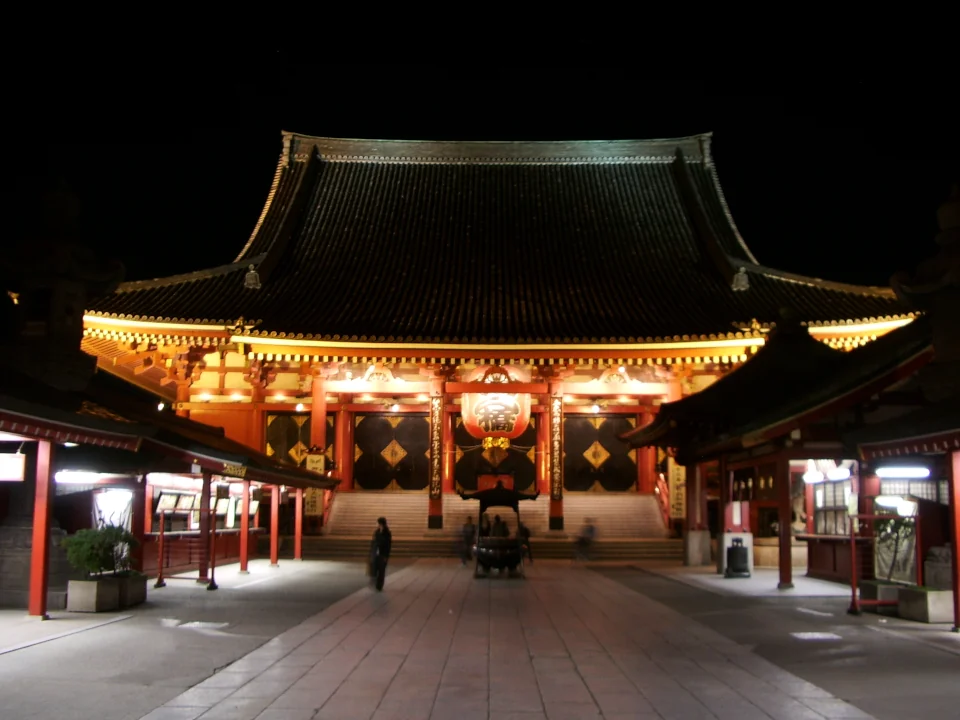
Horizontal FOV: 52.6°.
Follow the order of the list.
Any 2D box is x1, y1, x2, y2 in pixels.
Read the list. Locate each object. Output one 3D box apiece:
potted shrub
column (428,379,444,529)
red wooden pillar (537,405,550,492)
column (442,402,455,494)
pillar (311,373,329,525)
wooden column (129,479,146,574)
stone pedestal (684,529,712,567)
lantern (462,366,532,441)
[{"bbox_3d":[-7.341,3.983,18.796,0.950,1.515,2.200,0,-8,1],"label":"potted shrub"},{"bbox_3d":[-1.994,4.230,44.306,0.580,6.920,0.580,0,-9,1],"label":"column"},{"bbox_3d":[3.435,4.640,51.685,0.720,4.998,0.720,0,-8,1],"label":"red wooden pillar"},{"bbox_3d":[-1.722,4.645,51.740,0.720,5.002,0.720,0,-8,1],"label":"column"},{"bbox_3d":[-7.057,3.941,42.491,0.630,6.769,0.630,0,-8,1],"label":"pillar"},{"bbox_3d":[-9.024,4.392,25.723,0.220,2.780,0.220,0,-9,1],"label":"wooden column"},{"bbox_3d":[8.209,7.073,36.549,0.840,1.262,0.820,0,-8,1],"label":"stone pedestal"},{"bbox_3d":[0.836,2.241,49.147,3.500,4.250,3.500,0,-9,1],"label":"lantern"}]

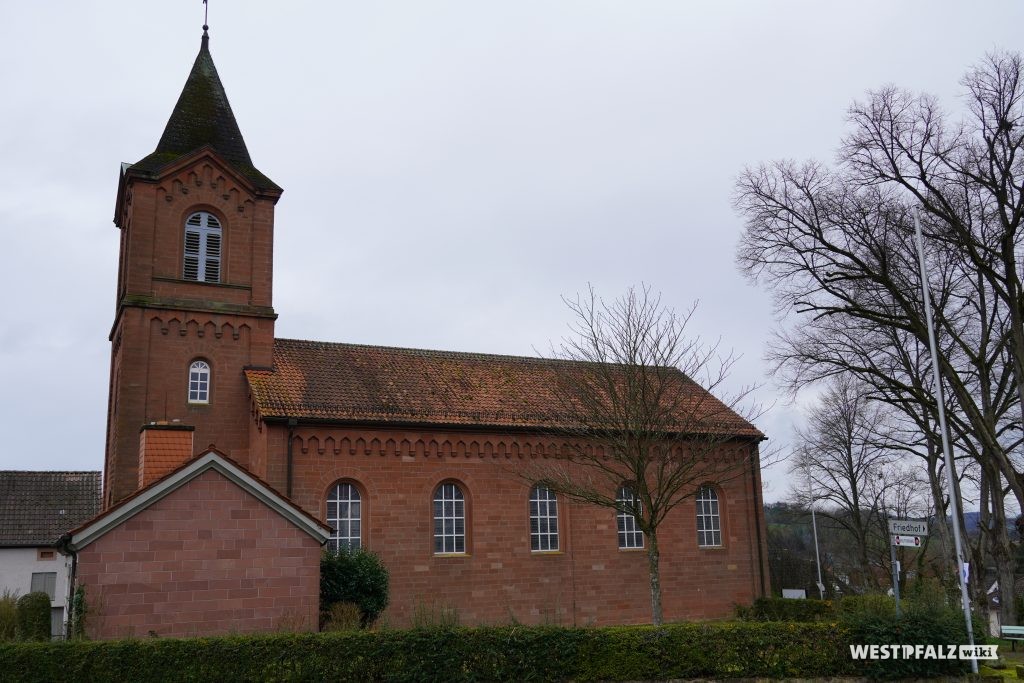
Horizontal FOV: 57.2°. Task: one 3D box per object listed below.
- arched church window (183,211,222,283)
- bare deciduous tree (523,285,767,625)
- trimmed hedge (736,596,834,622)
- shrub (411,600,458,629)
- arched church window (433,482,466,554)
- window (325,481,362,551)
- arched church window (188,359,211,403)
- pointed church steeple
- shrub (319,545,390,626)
[{"bbox_3d":[-12.338,-3.805,37.525,1.416,2.962,0.250,5,-14,-27],"label":"arched church window"},{"bbox_3d":[4.404,4.049,31.200,8.110,12.331,7.900,-1,-12,0],"label":"bare deciduous tree"},{"bbox_3d":[10.859,10.792,37.000,3.863,1.277,1.300,-1,-12,0],"label":"trimmed hedge"},{"bbox_3d":[-2.642,9.647,32.000,1.636,1.580,1.200,-1,-12,0],"label":"shrub"},{"bbox_3d":[-2.419,6.900,36.602,1.339,2.741,0.300,5,-14,-27],"label":"arched church window"},{"bbox_3d":[-6.198,6.534,34.692,1.317,2.697,0.300,5,-14,-27],"label":"window"},{"bbox_3d":[-12.090,1.589,36.361,0.788,1.694,0.250,5,-14,-27],"label":"arched church window"},{"bbox_3d":[-13.607,-9.873,41.060,6.000,8.600,6.000,5,-14,-27],"label":"pointed church steeple"},{"bbox_3d":[-5.557,8.954,32.300,2.615,3.708,2.400,-1,-12,0],"label":"shrub"}]

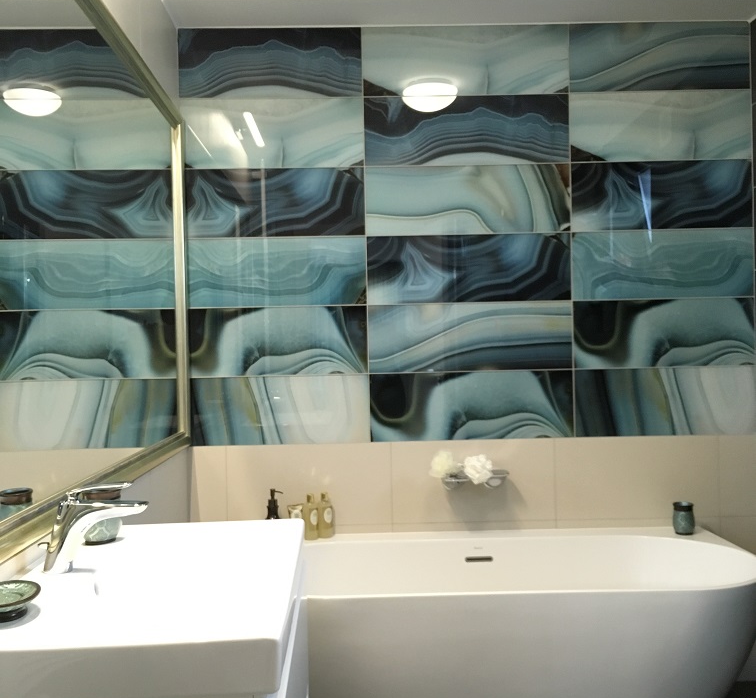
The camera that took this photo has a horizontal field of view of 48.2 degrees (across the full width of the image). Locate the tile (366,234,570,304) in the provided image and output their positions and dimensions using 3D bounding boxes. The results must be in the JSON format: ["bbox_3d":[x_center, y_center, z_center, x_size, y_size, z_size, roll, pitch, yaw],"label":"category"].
[{"bbox_3d":[0.335,-0.293,3.076,0.747,0.249,0.010,-1,1,-1],"label":"tile"}]

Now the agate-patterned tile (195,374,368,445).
[{"bbox_3d":[-0.356,0.224,3.075,0.652,0.249,0.010,-1,1,-1],"label":"agate-patterned tile"}]

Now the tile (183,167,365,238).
[{"bbox_3d":[-0.375,-0.533,3.069,0.656,0.250,0.012,-1,0,-1],"label":"tile"}]

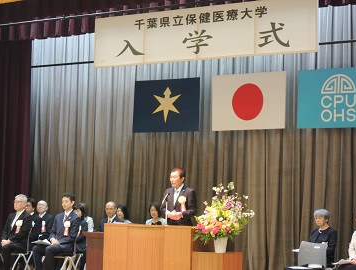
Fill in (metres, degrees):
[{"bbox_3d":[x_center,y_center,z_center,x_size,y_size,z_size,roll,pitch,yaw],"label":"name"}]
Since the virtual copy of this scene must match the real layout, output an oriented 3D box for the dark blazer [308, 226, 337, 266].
[{"bbox_3d":[2.017,1.596,14.632,0.460,0.600,0.420,-2,-4,35],"label":"dark blazer"}]

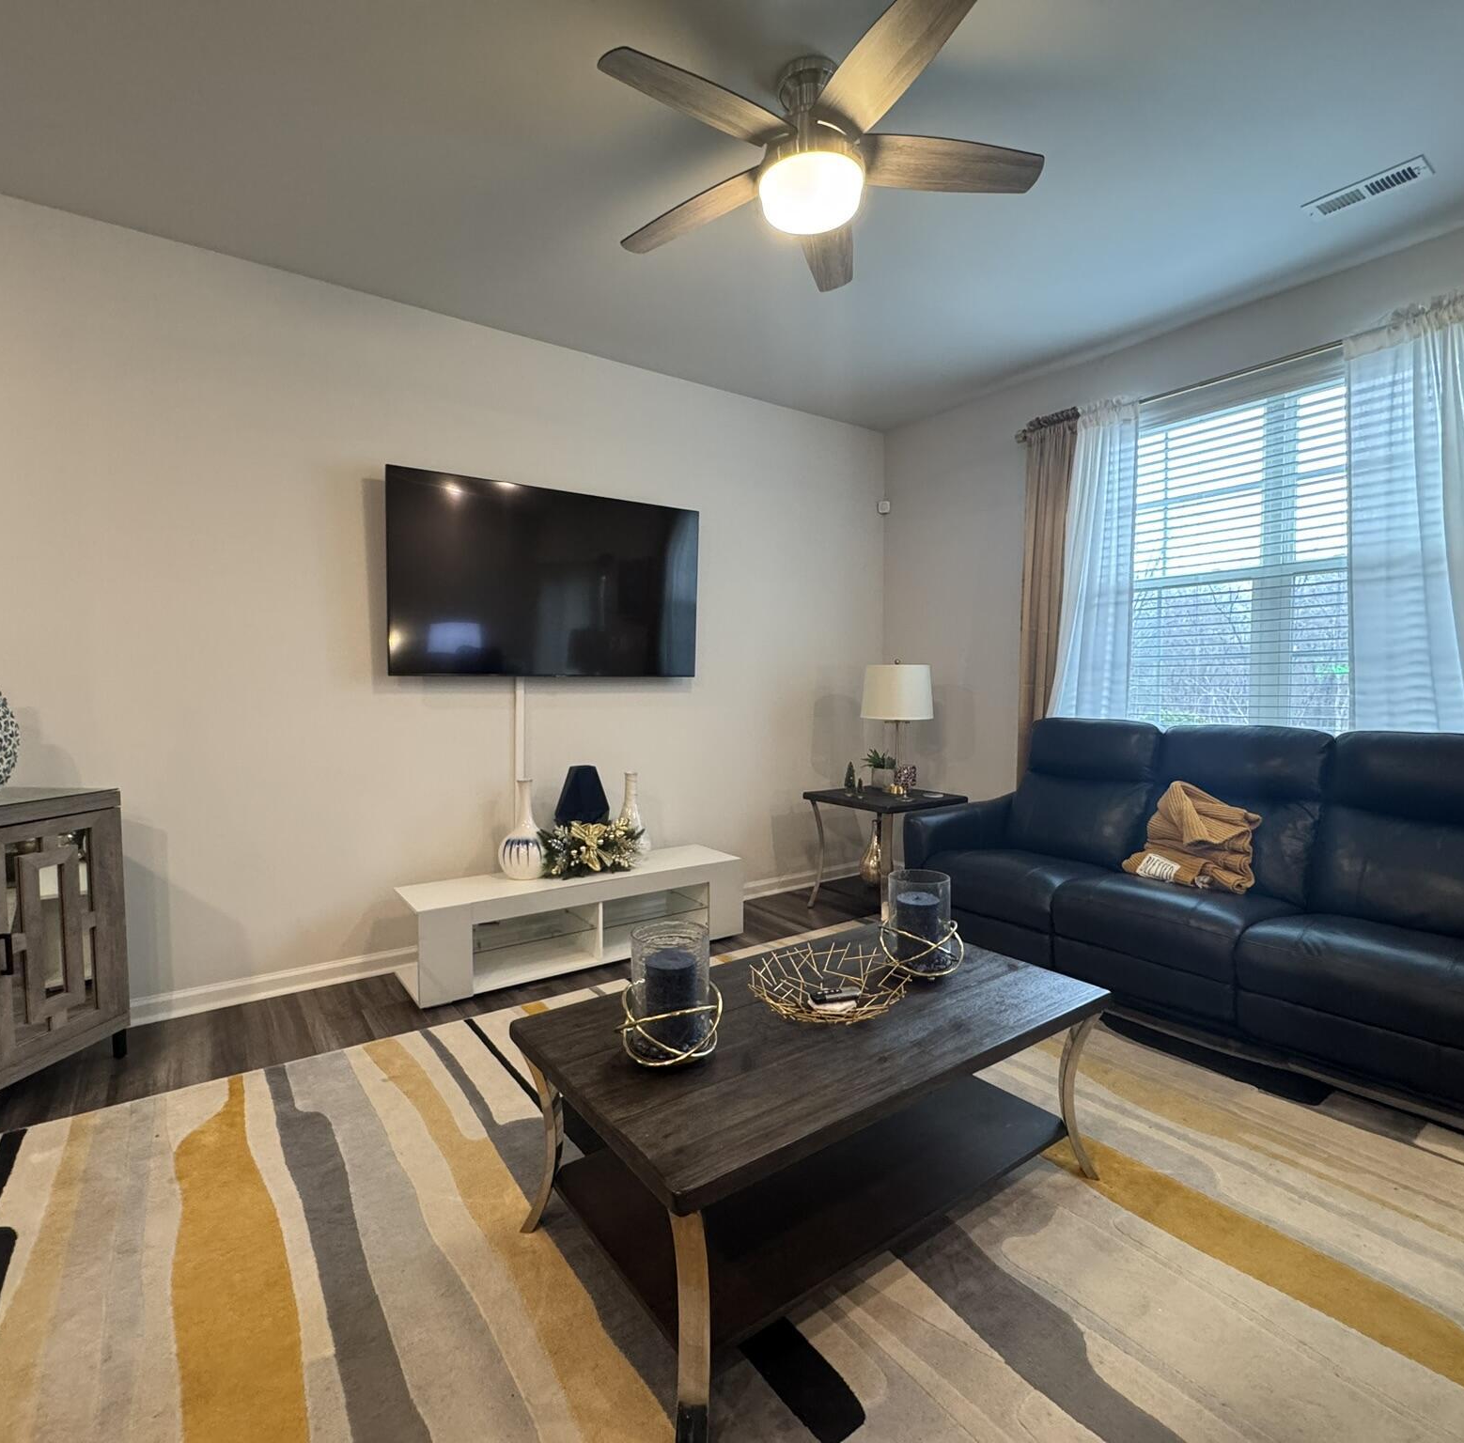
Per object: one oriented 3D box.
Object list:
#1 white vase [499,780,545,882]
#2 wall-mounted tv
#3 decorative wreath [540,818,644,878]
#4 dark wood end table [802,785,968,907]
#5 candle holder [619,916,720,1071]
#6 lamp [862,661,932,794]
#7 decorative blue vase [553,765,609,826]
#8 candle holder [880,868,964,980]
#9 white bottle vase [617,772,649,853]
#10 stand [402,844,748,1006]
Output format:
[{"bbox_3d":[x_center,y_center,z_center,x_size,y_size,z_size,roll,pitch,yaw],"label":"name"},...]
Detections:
[{"bbox_3d":[-0.909,0.466,3.374,0.204,0.416,0.204,-2,3,-36],"label":"white vase"},{"bbox_3d":[-0.775,-0.610,3.502,1.446,0.823,0.060,-2,3,-36],"label":"wall-mounted tv"},{"bbox_3d":[-0.612,0.549,3.437,0.500,0.241,0.210,-2,3,-36],"label":"decorative wreath"},{"bbox_3d":[0.777,0.690,4.031,0.600,0.613,0.620,-2,3,-36],"label":"dark wood end table"},{"bbox_3d":[-0.123,0.540,1.563,0.206,0.237,0.206,0,3,0],"label":"candle holder"},{"bbox_3d":[0.879,0.029,4.129,0.390,0.697,0.390,0,3,0],"label":"lamp"},{"bbox_3d":[-0.680,0.438,3.525,0.244,0.456,0.230,-2,3,-36],"label":"decorative blue vase"},{"bbox_3d":[0.485,0.517,2.015,0.208,0.237,0.208,0,3,0],"label":"candle holder"},{"bbox_3d":[-0.487,0.452,3.695,0.194,0.411,0.194,0,3,0],"label":"white bottle vase"},{"bbox_3d":[-0.669,0.849,3.452,1.469,0.359,0.422,-2,3,-36],"label":"stand"}]

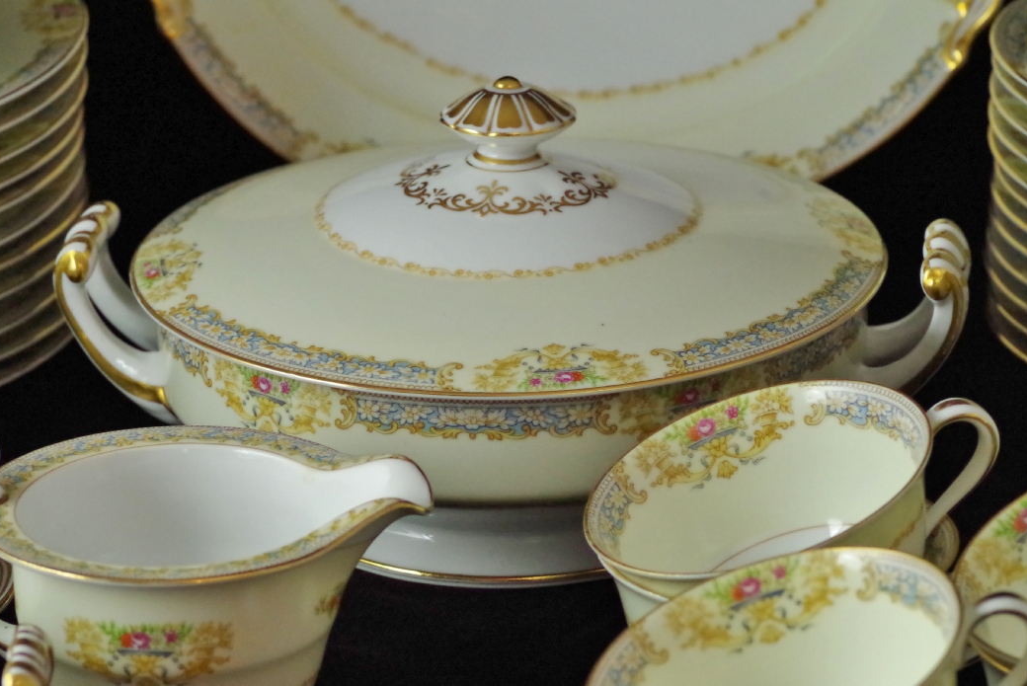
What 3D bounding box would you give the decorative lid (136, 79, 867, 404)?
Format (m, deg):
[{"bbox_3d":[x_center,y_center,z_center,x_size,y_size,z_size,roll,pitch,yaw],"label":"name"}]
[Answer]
[{"bbox_3d":[-0.002,-0.052,1.307,0.230,0.060,0.230,-1,21,0],"label":"decorative lid"}]

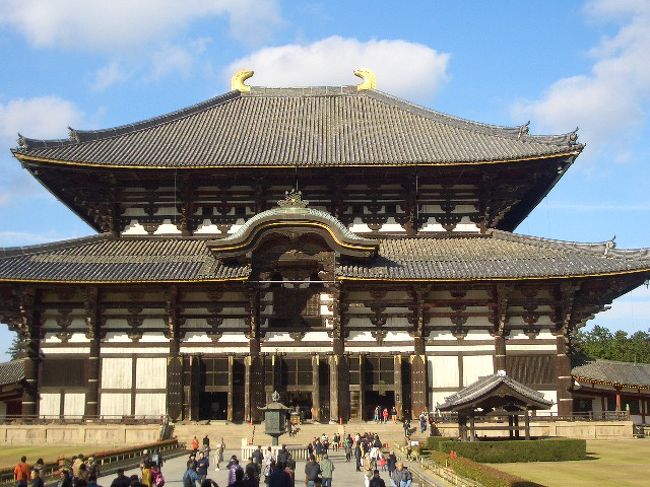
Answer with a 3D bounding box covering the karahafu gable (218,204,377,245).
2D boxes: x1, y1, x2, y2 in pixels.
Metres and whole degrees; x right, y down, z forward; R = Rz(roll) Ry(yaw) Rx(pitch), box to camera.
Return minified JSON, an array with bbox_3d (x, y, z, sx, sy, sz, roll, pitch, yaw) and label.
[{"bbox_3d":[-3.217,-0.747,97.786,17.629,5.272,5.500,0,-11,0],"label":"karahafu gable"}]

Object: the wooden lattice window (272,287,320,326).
[{"bbox_3d":[-3.092,6.855,99.803,5.209,4.198,0.350,0,-11,0],"label":"wooden lattice window"}]

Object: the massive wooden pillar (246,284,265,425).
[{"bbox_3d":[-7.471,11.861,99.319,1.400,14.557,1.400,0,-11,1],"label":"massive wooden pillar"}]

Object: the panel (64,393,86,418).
[{"bbox_3d":[-26.634,17.291,97.895,2.397,2.726,0.200,0,-11,0],"label":"panel"}]

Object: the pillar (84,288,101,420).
[{"bbox_3d":[-24.968,11.895,98.922,1.250,14.237,1.300,0,-11,0],"label":"pillar"}]

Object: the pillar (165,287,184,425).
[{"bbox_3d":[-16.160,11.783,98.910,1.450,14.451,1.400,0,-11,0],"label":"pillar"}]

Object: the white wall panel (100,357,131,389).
[{"bbox_3d":[-22.373,14.025,99.077,3.239,3.257,0.150,0,-11,1],"label":"white wall panel"}]

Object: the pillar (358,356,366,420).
[{"bbox_3d":[3.991,15.494,98.428,0.750,6.768,0.700,0,-11,0],"label":"pillar"}]

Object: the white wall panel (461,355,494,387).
[{"bbox_3d":[16.480,13.695,98.720,3.311,3.266,0.150,0,-11,1],"label":"white wall panel"}]

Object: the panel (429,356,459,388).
[{"bbox_3d":[12.679,13.797,98.414,3.208,3.394,0.200,0,-11,0],"label":"panel"}]

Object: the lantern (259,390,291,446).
[{"bbox_3d":[-3.365,12.342,62.842,2.200,4.500,2.200,0,-11,1],"label":"lantern"}]

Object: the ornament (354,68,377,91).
[{"bbox_3d":[5.757,-23.362,131.406,3.284,3.456,1.400,0,-11,1],"label":"ornament"}]

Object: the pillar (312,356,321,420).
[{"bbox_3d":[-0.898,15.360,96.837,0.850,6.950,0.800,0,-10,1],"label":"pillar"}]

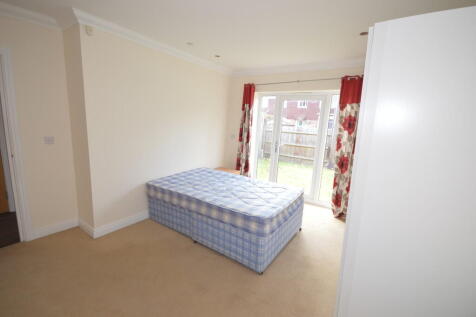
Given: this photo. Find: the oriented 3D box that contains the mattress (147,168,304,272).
[{"bbox_3d":[-0.210,0.672,2.835,1.866,0.608,1.130,9,11,34],"label":"mattress"}]

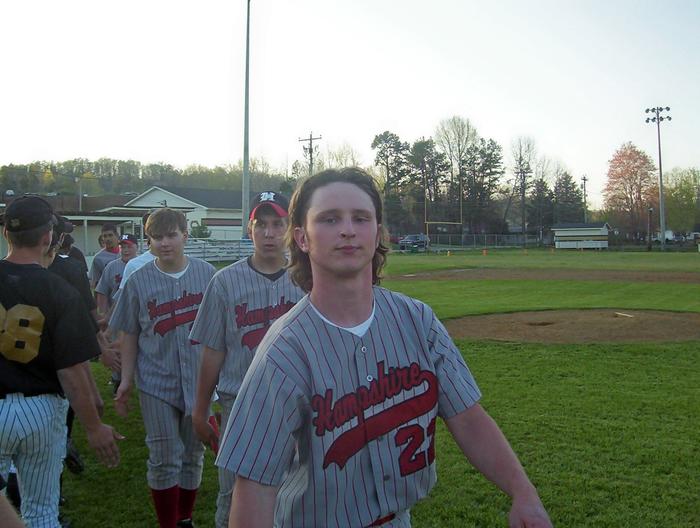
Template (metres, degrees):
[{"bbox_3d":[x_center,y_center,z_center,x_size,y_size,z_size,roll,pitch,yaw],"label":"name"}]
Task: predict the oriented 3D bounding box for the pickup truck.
[{"bbox_3d":[7.798,-2.669,106.970,2.000,1.900,5.500,1,2,22],"label":"pickup truck"}]

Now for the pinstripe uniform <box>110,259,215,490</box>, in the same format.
[{"bbox_3d":[-0.952,0.543,4.400,0.520,1.150,0.360,-1,2,-19],"label":"pinstripe uniform"}]

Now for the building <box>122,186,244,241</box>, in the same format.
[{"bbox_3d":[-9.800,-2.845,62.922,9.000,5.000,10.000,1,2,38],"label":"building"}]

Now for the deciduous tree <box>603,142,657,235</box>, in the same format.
[{"bbox_3d":[46.347,-11.402,144.735,8.700,17.000,8.700,0,2,0],"label":"deciduous tree"}]

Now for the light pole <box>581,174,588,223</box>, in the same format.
[{"bbox_3d":[35.526,-7.997,131.828,1.500,11.000,0.500,1,2,36],"label":"light pole"}]

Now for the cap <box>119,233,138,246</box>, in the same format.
[{"bbox_3d":[-2.186,-0.242,8.600,0.185,0.140,0.260,0,2,1],"label":"cap"}]

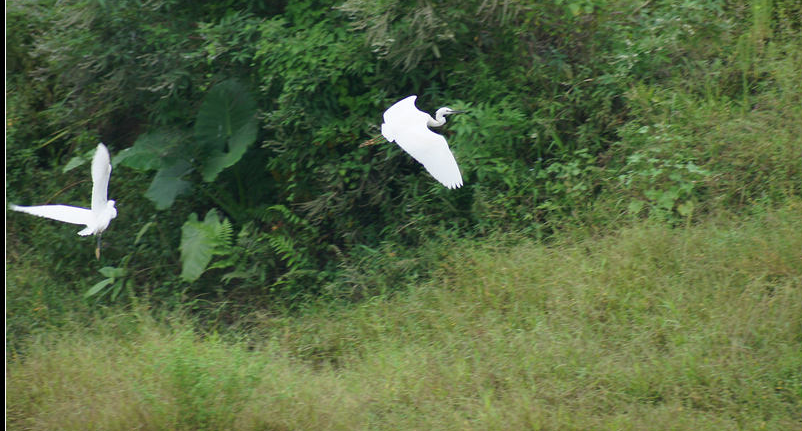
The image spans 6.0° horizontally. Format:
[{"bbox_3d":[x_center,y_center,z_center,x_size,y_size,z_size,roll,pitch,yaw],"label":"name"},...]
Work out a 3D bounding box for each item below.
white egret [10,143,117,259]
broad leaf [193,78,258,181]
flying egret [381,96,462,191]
[{"bbox_3d":[-1.655,-0.065,41.503,0.800,0.500,0.450,-33,-5,40],"label":"white egret"},{"bbox_3d":[-1.054,-0.513,46.500,0.370,0.600,0.130,6,6,1],"label":"broad leaf"},{"bbox_3d":[0.060,-0.467,42.539,0.580,0.300,0.820,-16,40,-6],"label":"flying egret"}]

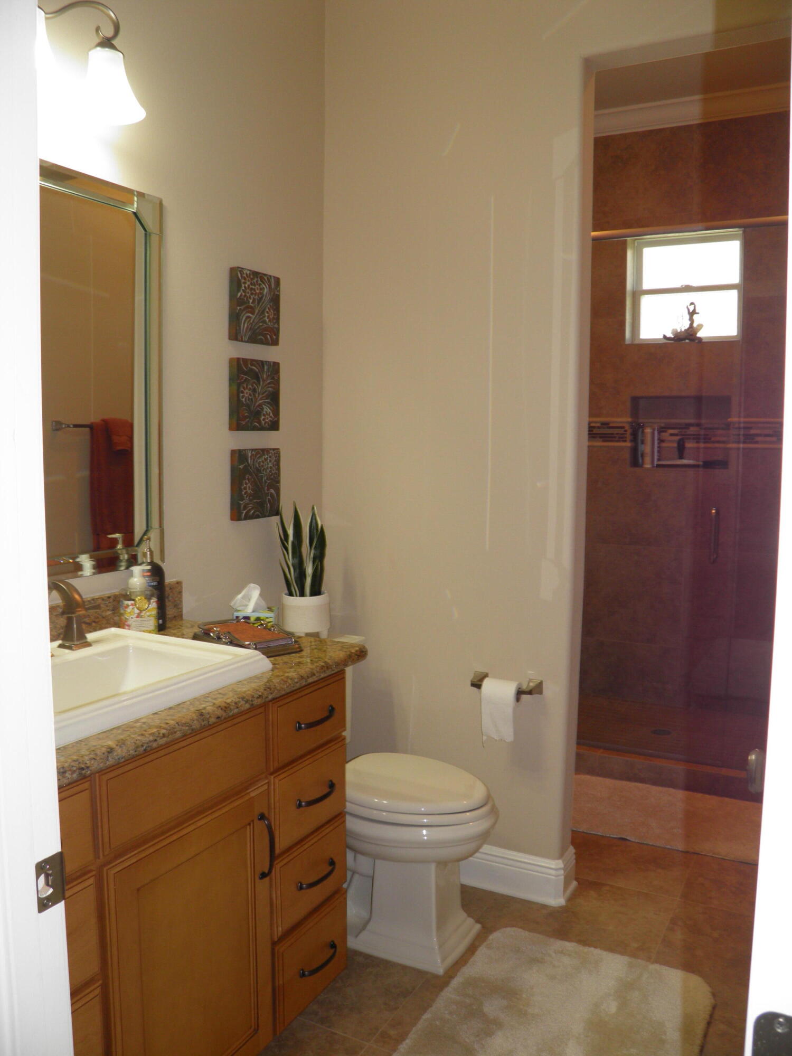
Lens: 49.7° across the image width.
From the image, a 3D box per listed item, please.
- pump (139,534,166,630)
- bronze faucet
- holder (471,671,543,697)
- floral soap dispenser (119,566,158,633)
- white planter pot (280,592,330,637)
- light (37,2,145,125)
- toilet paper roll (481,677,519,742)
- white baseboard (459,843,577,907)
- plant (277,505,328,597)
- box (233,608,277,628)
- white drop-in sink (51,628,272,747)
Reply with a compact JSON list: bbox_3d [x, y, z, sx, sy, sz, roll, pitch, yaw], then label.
[{"bbox_3d":[-0.601,0.137,2.119,0.064,0.241,0.062,-1,6,-16],"label":"pump"},{"bbox_3d":[-0.675,0.181,1.680,0.175,0.158,0.285,3,6,29],"label":"bronze faucet"},{"bbox_3d":[0.325,0.473,2.559,0.217,0.044,0.070,3,6,29],"label":"holder"},{"bbox_3d":[-0.606,0.178,2.023,0.085,0.176,0.068,-3,6,-27],"label":"floral soap dispenser"},{"bbox_3d":[-0.273,0.274,2.576,0.148,0.153,0.148,0,5,0],"label":"white planter pot"},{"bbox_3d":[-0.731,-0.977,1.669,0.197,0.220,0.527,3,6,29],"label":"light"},{"bbox_3d":[0.313,0.543,2.543,0.104,0.187,0.076,3,6,29],"label":"toilet paper roll"},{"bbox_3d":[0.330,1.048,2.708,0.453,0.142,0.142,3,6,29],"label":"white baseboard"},{"bbox_3d":[-0.278,0.072,2.548,0.144,0.290,0.144,3,6,29],"label":"plant"},{"bbox_3d":[-0.398,0.299,2.458,0.112,0.124,0.112,0,5,0],"label":"box"},{"bbox_3d":[-0.583,0.359,1.636,0.455,0.187,0.548,3,6,29],"label":"white drop-in sink"}]

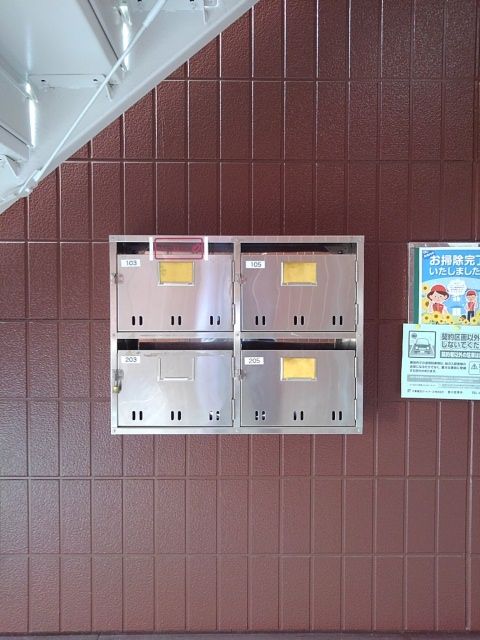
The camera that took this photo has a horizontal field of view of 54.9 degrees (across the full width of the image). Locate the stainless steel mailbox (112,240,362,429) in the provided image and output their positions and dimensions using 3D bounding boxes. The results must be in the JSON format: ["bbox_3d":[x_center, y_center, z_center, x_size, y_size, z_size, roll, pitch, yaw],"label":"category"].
[{"bbox_3d":[-0.007,0.032,1.186,0.574,0.450,0.280,0,1,-1],"label":"stainless steel mailbox"}]

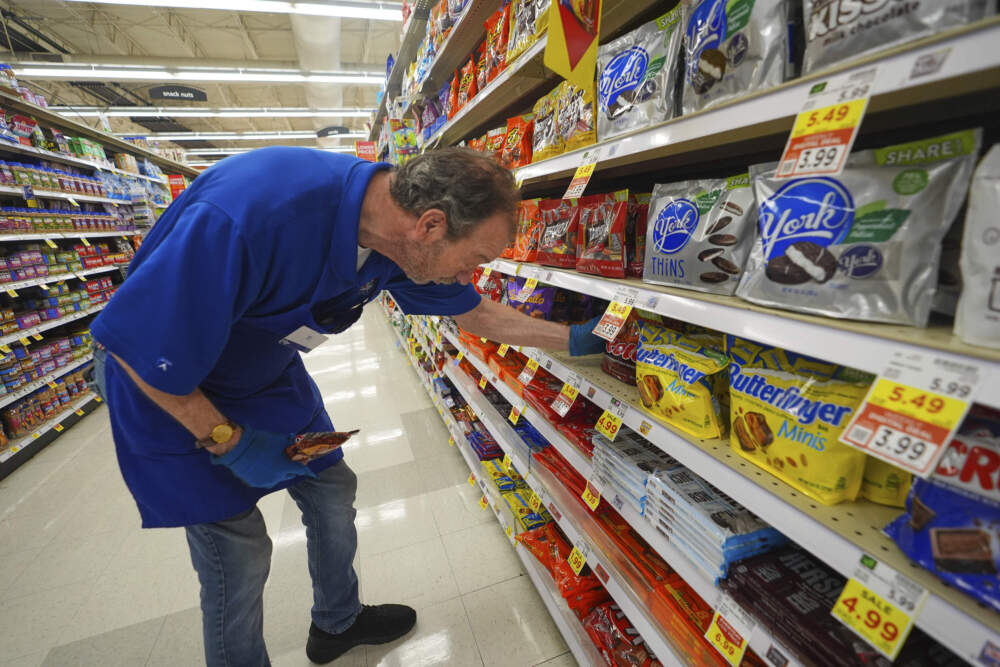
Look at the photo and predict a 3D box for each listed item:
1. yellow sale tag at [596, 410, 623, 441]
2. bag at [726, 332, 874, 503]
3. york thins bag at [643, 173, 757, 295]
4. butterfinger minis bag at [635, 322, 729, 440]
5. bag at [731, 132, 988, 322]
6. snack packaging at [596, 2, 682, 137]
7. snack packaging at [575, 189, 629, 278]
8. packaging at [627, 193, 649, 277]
[{"bbox_3d":[0.212,0.179,0.869,0.005,0.045,0.060,18,6,-23],"label":"yellow sale tag"},{"bbox_3d":[0.397,0.101,0.593,0.067,0.174,0.183,-8,15,-18],"label":"bag"},{"bbox_3d":[0.321,-0.159,0.717,0.059,0.173,0.206,-8,15,-18],"label":"york thins bag"},{"bbox_3d":[0.317,0.074,0.760,0.066,0.150,0.182,-9,16,-22],"label":"butterfinger minis bag"},{"bbox_3d":[0.390,-0.117,0.526,0.060,0.180,0.226,-8,15,-18],"label":"bag"},{"bbox_3d":[0.250,-0.439,0.791,0.060,0.182,0.222,-8,15,-18],"label":"snack packaging"},{"bbox_3d":[0.229,-0.213,0.951,0.052,0.169,0.178,-8,15,-18],"label":"snack packaging"},{"bbox_3d":[0.282,-0.218,0.965,0.052,0.164,0.178,-8,15,-18],"label":"packaging"}]

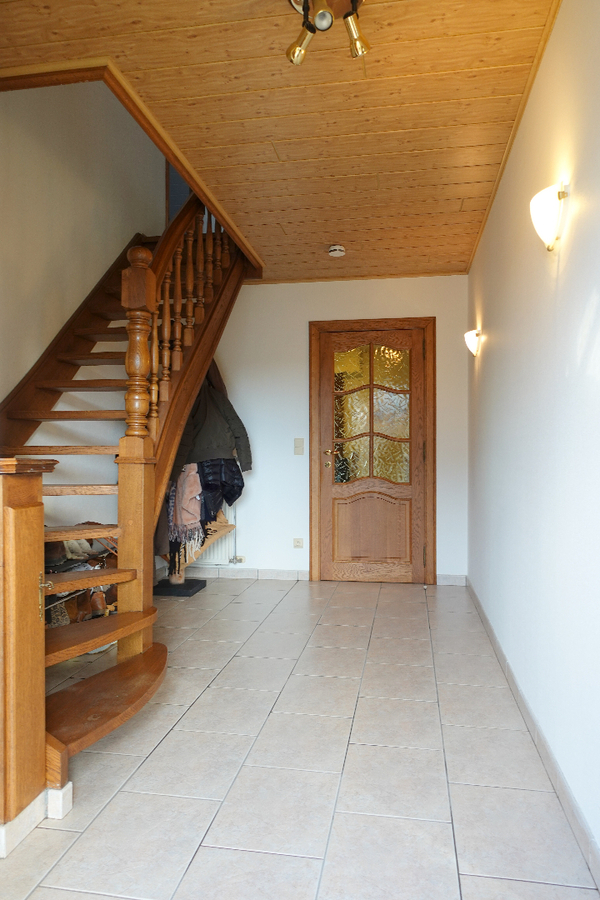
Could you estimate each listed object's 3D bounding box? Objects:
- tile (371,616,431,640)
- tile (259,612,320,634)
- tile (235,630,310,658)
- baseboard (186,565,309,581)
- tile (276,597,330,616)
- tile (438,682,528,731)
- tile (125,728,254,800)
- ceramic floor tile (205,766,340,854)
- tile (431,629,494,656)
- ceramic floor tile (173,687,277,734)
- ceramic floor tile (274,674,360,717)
[{"bbox_3d":[0.604,1.065,3.568,0.333,0.010,0.411,0,0,10],"label":"tile"},{"bbox_3d":[-0.062,1.060,3.659,0.331,0.010,0.409,0,0,10],"label":"tile"},{"bbox_3d":[-0.135,1.060,3.243,0.330,0.010,0.409,0,0,10],"label":"tile"},{"bbox_3d":[-0.477,1.031,4.986,1.120,0.083,0.012,0,0,10],"label":"baseboard"},{"bbox_3d":[0.011,1.062,4.055,0.330,0.010,0.409,0,0,10],"label":"tile"},{"bbox_3d":[0.740,1.058,2.481,0.323,0.010,0.409,0,0,10],"label":"tile"},{"bbox_3d":[-0.358,1.061,2.034,0.331,0.010,0.409,0,0,10],"label":"tile"},{"bbox_3d":[-0.065,1.060,1.780,0.331,0.010,0.409,0,0,10],"label":"ceramic floor tile"},{"bbox_3d":[0.888,1.058,3.293,0.323,0.010,0.409,0,0,10],"label":"tile"},{"bbox_3d":[-0.282,1.057,2.431,0.330,0.010,0.409,0,0,10],"label":"ceramic floor tile"},{"bbox_3d":[0.084,1.057,2.582,0.330,0.010,0.409,0,0,10],"label":"ceramic floor tile"}]

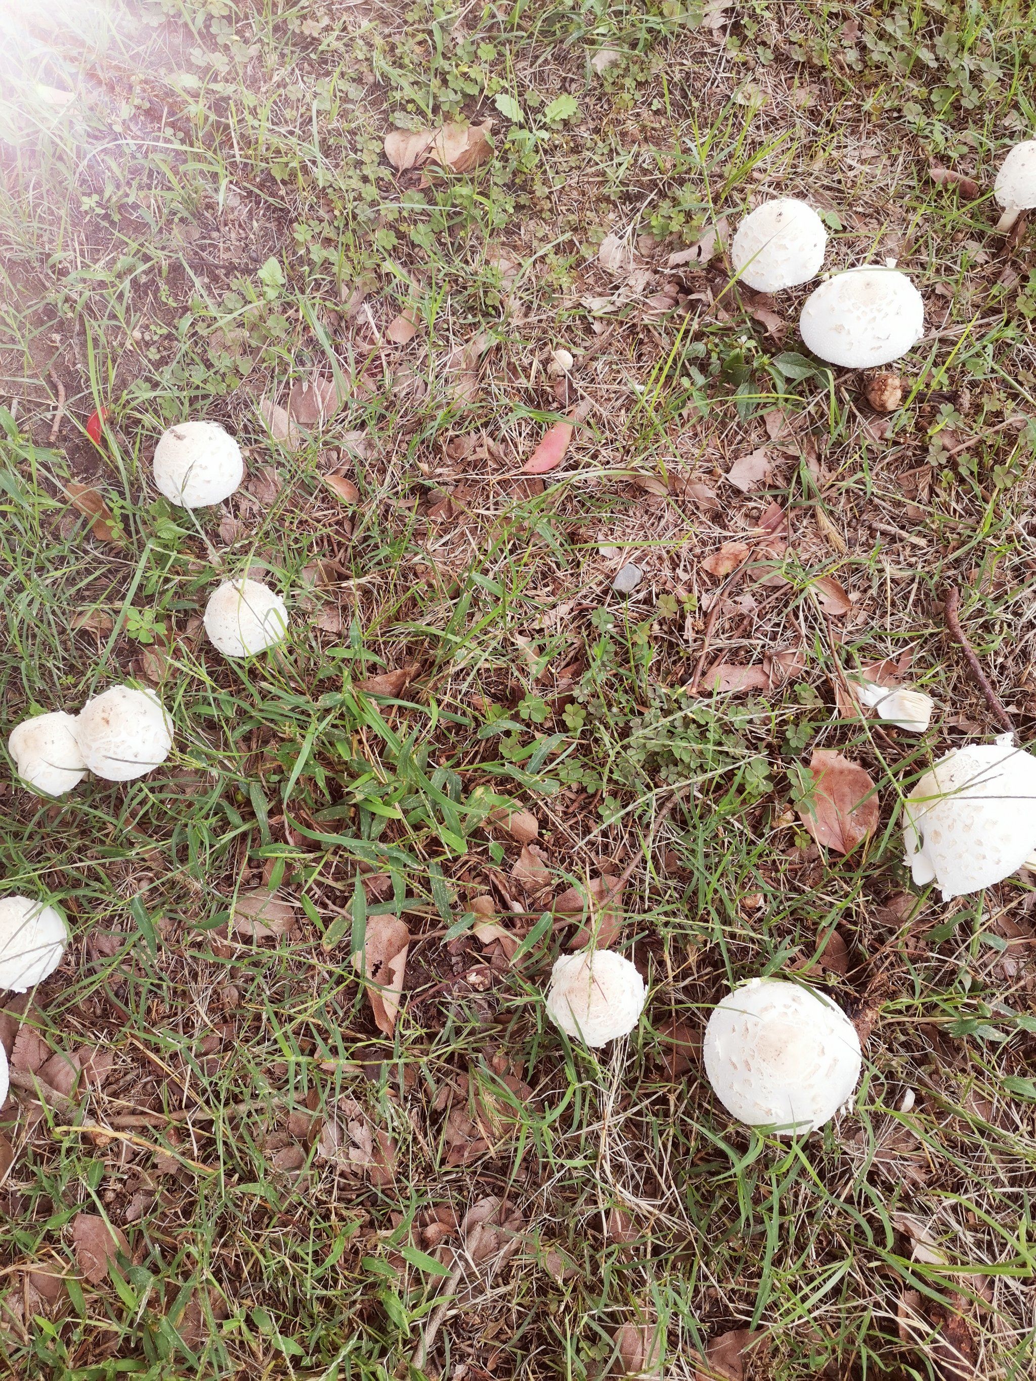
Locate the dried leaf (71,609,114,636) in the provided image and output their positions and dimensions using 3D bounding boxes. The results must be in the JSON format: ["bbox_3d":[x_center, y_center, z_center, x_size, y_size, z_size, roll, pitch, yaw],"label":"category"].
[{"bbox_3d":[-0.346,-0.057,0.852,0.033,0.009,0.022,14,63,7],"label":"dried leaf"}]

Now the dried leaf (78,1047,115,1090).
[{"bbox_3d":[-0.280,0.250,0.689,0.022,0.009,0.026,-5,62,-3],"label":"dried leaf"}]

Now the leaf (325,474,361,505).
[{"bbox_3d":[-0.154,-0.180,0.917,0.016,0.010,0.041,-33,67,-16],"label":"leaf"}]

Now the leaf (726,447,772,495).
[{"bbox_3d":[0.222,-0.211,0.988,0.031,0.011,0.053,37,70,20],"label":"leaf"}]

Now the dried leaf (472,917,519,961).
[{"bbox_3d":[-0.018,0.202,0.840,0.022,0.014,0.044,-33,67,-10],"label":"dried leaf"}]

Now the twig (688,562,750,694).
[{"bbox_3d":[0.185,-0.060,0.951,0.006,0.008,0.148,21,69,13],"label":"twig"}]

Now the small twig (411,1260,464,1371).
[{"bbox_3d":[-0.056,0.434,0.721,0.012,0.010,0.070,22,63,12],"label":"small twig"}]

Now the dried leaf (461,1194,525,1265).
[{"bbox_3d":[-0.015,0.333,0.640,0.033,0.016,0.040,29,66,15],"label":"dried leaf"}]

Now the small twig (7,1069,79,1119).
[{"bbox_3d":[-0.375,0.317,0.818,0.071,0.011,0.016,20,68,13],"label":"small twig"}]

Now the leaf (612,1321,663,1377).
[{"bbox_3d":[0.083,0.462,0.727,0.034,0.014,0.033,3,65,1],"label":"leaf"}]

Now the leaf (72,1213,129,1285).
[{"bbox_3d":[-0.257,0.341,0.639,0.030,0.011,0.043,-18,63,-9],"label":"leaf"}]

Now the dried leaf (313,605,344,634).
[{"bbox_3d":[-0.182,-0.068,0.999,0.028,0.010,0.030,0,61,0],"label":"dried leaf"}]

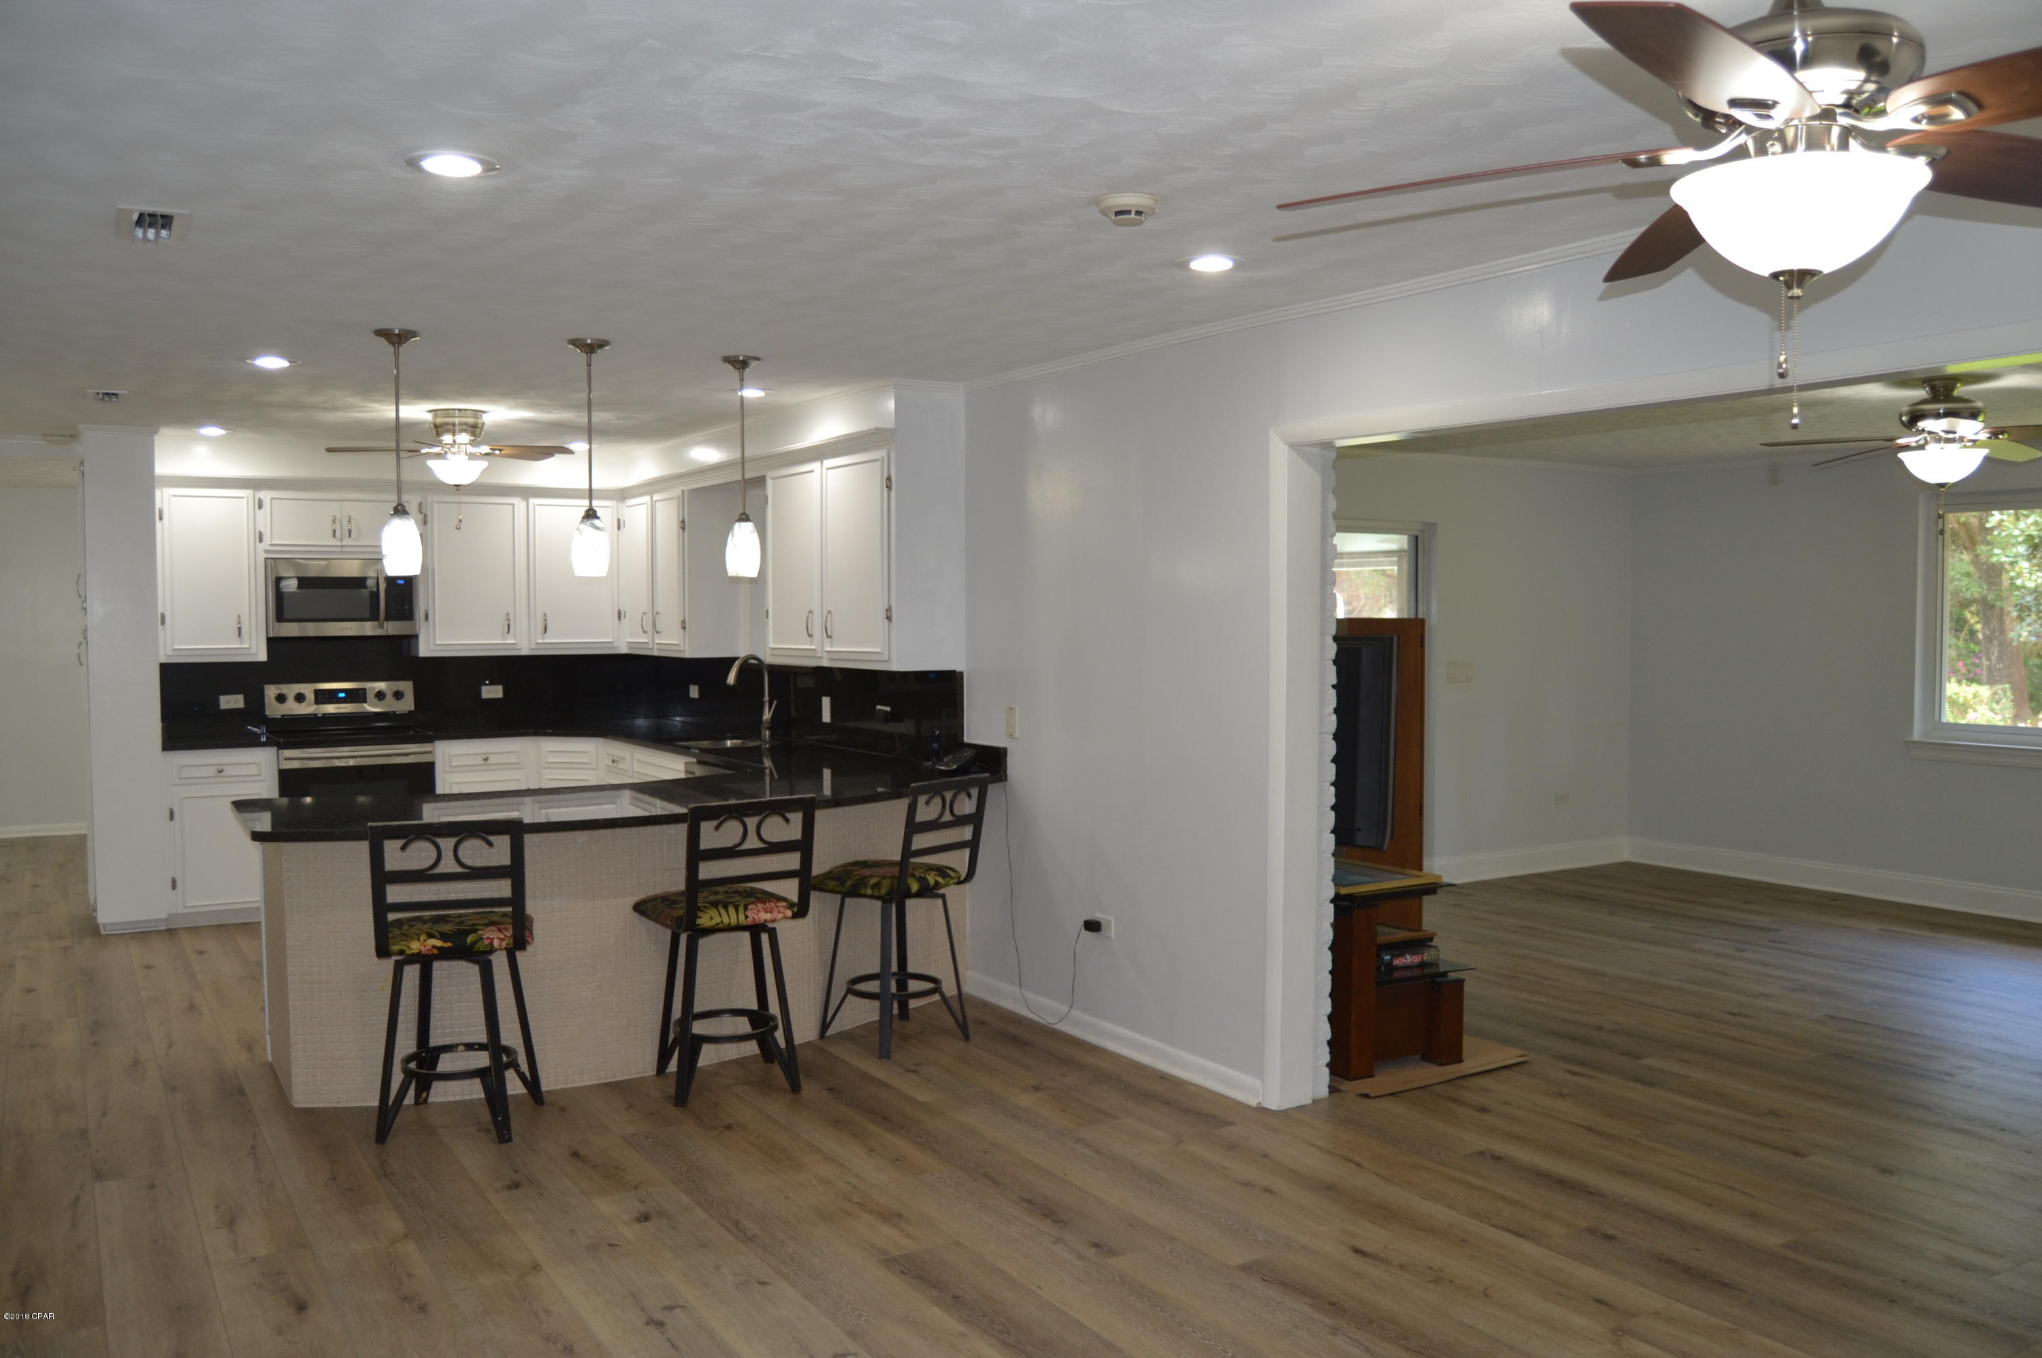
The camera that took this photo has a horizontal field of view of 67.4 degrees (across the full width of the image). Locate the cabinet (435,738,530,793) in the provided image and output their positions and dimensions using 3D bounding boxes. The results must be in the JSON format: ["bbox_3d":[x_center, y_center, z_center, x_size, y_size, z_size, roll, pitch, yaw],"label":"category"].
[{"bbox_3d":[-3.094,0.759,8.643,0.530,0.880,0.615,-2,3,-34],"label":"cabinet"}]

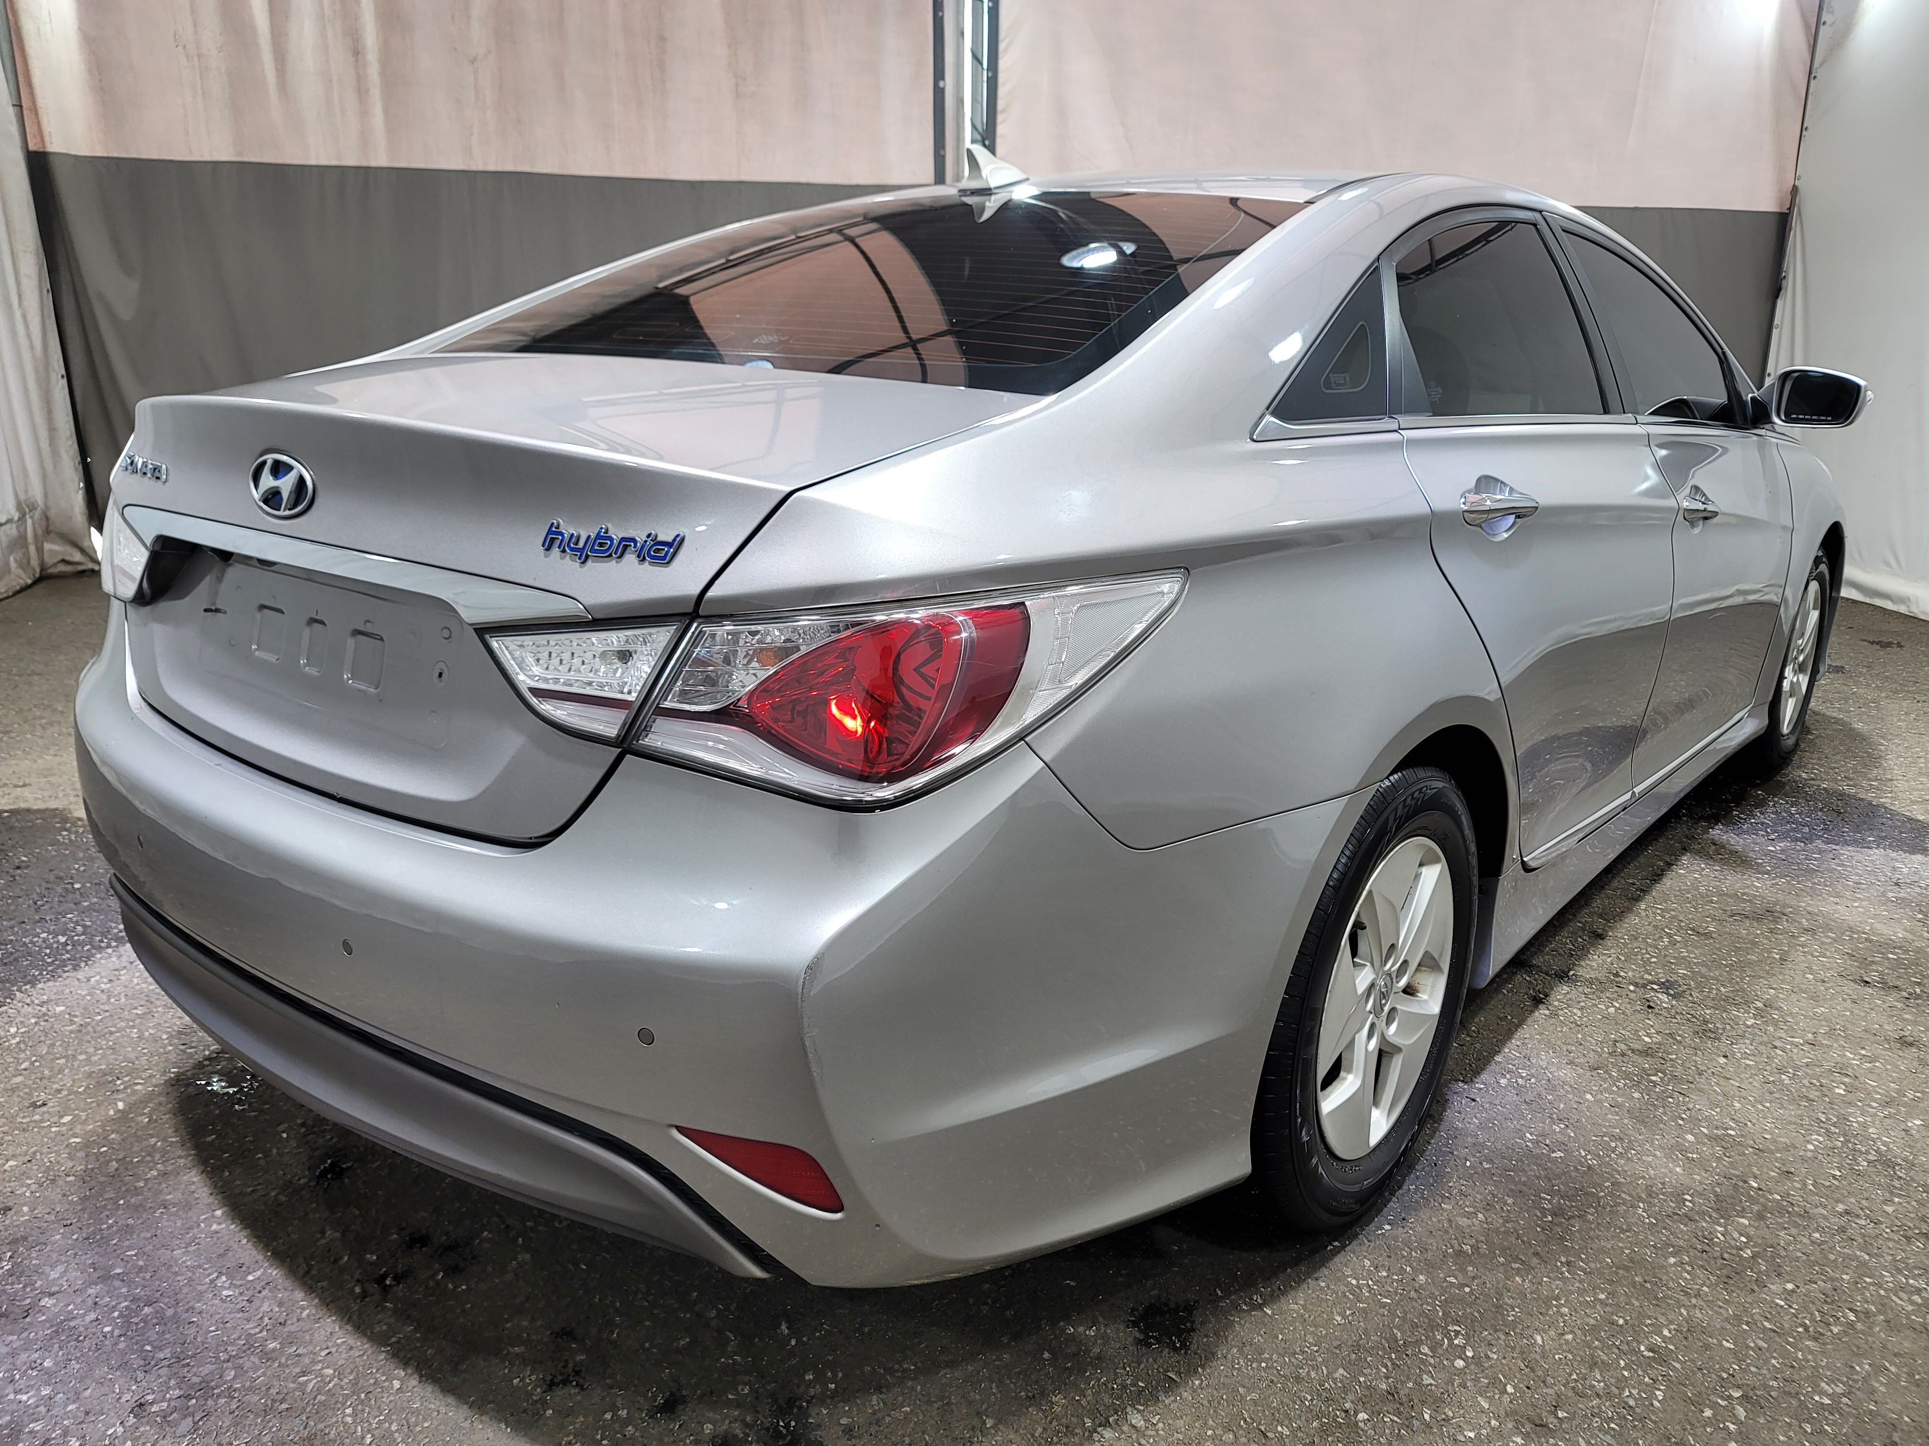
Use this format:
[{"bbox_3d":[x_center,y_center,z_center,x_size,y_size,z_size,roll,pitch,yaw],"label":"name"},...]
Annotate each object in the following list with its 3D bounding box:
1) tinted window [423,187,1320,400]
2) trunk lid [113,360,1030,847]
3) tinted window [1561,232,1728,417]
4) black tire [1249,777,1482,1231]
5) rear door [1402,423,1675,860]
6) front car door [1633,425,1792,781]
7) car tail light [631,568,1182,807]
[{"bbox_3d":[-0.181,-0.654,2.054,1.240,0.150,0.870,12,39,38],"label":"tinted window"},{"bbox_3d":[-0.570,-0.210,1.690,1.340,0.430,0.570,12,19,38],"label":"trunk lid"},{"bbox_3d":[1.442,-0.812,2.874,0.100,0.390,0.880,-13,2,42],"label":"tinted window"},{"bbox_3d":[0.488,0.344,1.875,0.215,0.668,0.668,12,19,38],"label":"black tire"},{"bbox_3d":[0.879,-0.115,2.157,0.150,0.710,1.090,12,19,38],"label":"rear door"},{"bbox_3d":[1.569,-0.298,2.968,0.150,0.710,1.150,12,19,38],"label":"front car door"},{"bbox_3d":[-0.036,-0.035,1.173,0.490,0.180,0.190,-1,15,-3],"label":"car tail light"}]

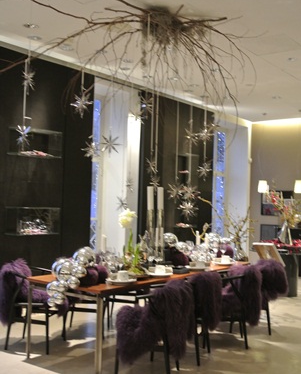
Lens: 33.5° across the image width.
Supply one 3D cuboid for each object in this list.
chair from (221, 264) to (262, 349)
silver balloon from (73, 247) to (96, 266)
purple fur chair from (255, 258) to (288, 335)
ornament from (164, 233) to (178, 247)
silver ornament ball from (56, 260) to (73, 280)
[{"bbox_3d":[0.838,1.256,5.301,0.584,0.795,0.554,1,-2,4],"label":"chair"},{"bbox_3d":[-0.617,0.660,4.752,0.191,0.191,0.201,1,-2,0],"label":"silver balloon"},{"bbox_3d":[1.249,1.281,5.887,0.614,0.795,0.564,1,-2,9],"label":"purple fur chair"},{"bbox_3d":[0.249,0.645,6.091,0.181,0.181,0.181,1,-2,0],"label":"ornament"},{"bbox_3d":[-0.775,0.762,4.551,0.169,0.171,0.169,1,-2,0],"label":"silver ornament ball"}]

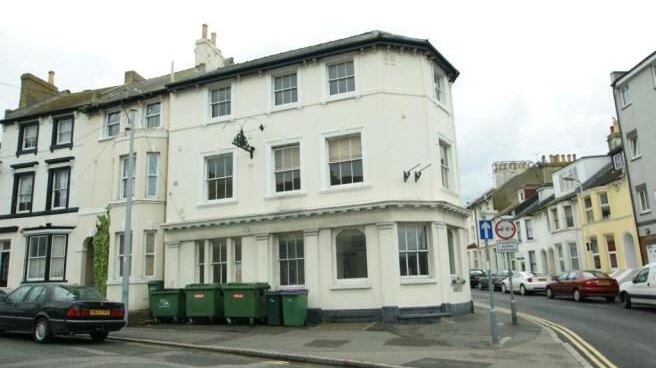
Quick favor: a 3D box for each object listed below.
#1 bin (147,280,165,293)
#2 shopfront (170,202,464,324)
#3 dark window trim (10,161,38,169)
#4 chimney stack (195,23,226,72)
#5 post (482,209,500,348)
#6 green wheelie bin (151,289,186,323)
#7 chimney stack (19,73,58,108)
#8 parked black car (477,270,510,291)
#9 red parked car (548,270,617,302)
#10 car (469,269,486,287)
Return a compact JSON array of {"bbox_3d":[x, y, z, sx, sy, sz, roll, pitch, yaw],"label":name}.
[{"bbox_3d":[-6.475,4.352,19.007,0.650,1.200,0.750,-7,-12,21],"label":"bin"},{"bbox_3d":[-0.537,3.168,18.410,11.100,3.800,4.000,-7,-12,21],"label":"shopfront"},{"bbox_3d":[-13.806,-0.822,22.492,1.800,0.180,0.240,-7,-12,21],"label":"dark window trim"},{"bbox_3d":[-5.608,-6.048,23.513,0.680,2.350,1.400,-7,-12,21],"label":"chimney stack"},{"bbox_3d":[3.815,2.156,11.500,0.380,3.020,0.300,-3,-12,7],"label":"post"},{"bbox_3d":[-5.645,4.399,17.676,1.270,1.180,0.820,-7,-12,21],"label":"green wheelie bin"},{"bbox_3d":[-14.945,-4.782,25.473,0.580,2.350,1.750,-7,-12,21],"label":"chimney stack"},{"bbox_3d":[12.004,6.687,34.143,1.700,1.420,4.150,-2,-11,1],"label":"parked black car"},{"bbox_3d":[12.134,4.890,23.562,1.700,1.410,4.400,-2,-11,1],"label":"red parked car"},{"bbox_3d":[11.633,7.733,39.887,1.720,1.450,4.250,-2,-11,1],"label":"car"}]

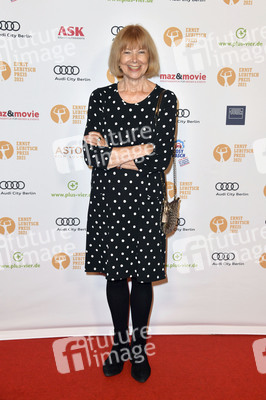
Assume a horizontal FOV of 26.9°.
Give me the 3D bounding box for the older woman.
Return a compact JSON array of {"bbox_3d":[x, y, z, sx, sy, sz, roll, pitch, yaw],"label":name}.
[{"bbox_3d":[-0.005,0.045,2.620,0.460,1.670,0.350,2,13,4],"label":"older woman"}]

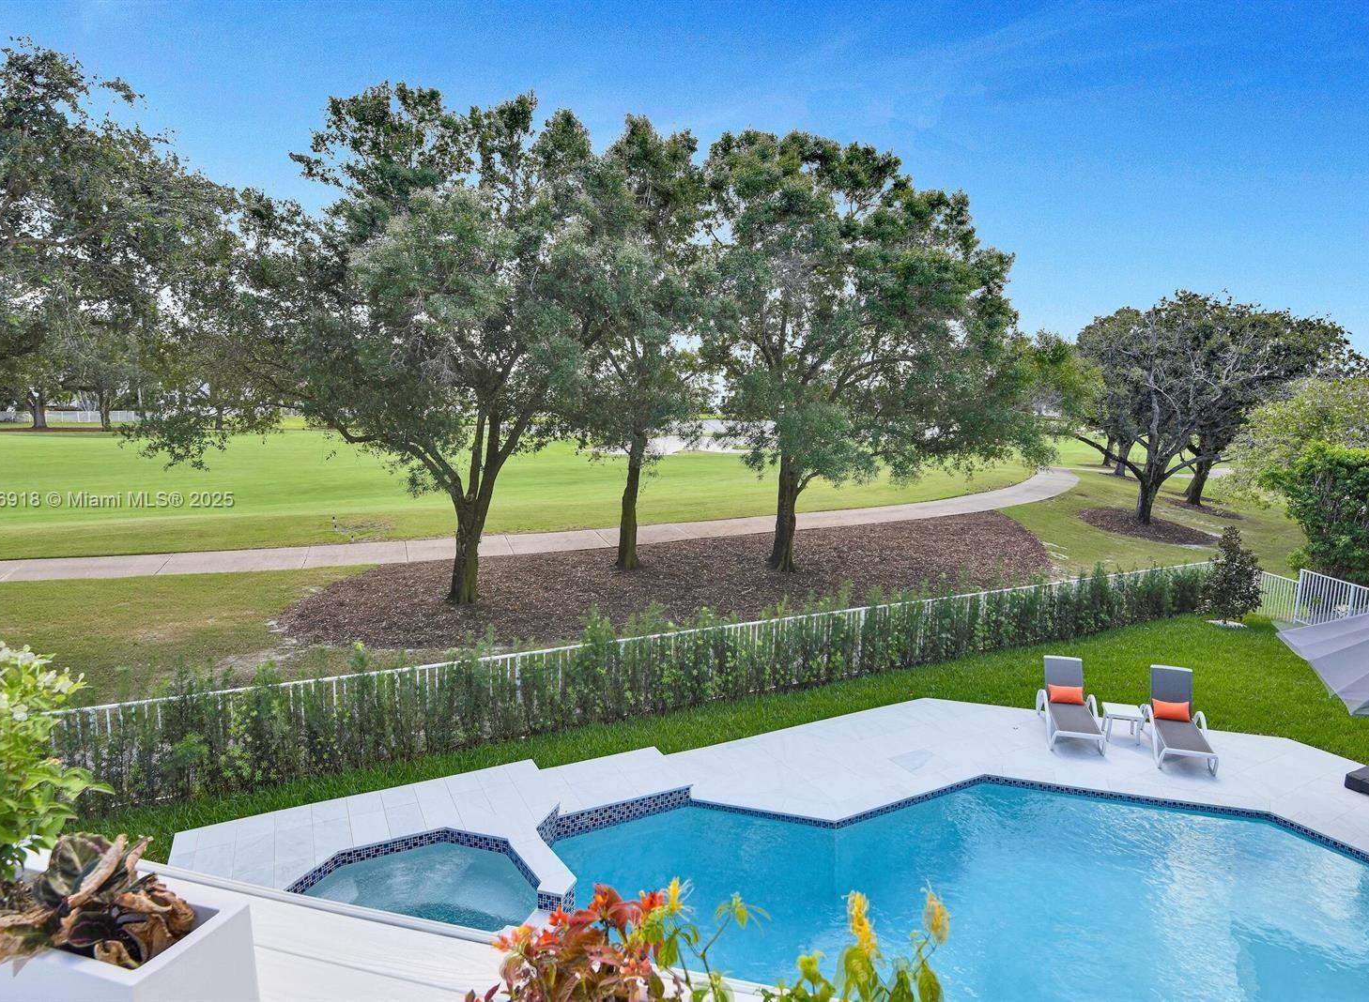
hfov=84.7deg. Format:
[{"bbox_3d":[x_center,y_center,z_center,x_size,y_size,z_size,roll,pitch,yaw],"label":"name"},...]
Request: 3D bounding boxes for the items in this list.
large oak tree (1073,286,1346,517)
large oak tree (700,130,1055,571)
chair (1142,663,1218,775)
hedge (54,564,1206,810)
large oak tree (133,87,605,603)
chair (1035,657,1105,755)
[{"bbox_3d":[20.502,-3.504,29.185,8.742,8.730,8.742,6,10,34],"label":"large oak tree"},{"bbox_3d":[5.448,-3.867,21.181,9.530,11.893,9.054,2,9,14],"label":"large oak tree"},{"bbox_3d":[7.079,3.123,10.766,0.660,0.980,1.570,3,9,21],"label":"chair"},{"bbox_3d":[2.333,2.545,13.840,22.342,1.420,0.750,-4,9,-23],"label":"hedge"},{"bbox_3d":[-7.513,-3.315,17.970,10.309,11.808,9.588,-4,9,-22],"label":"large oak tree"},{"bbox_3d":[5.829,3.062,11.320,0.660,0.940,1.570,3,9,17],"label":"chair"}]

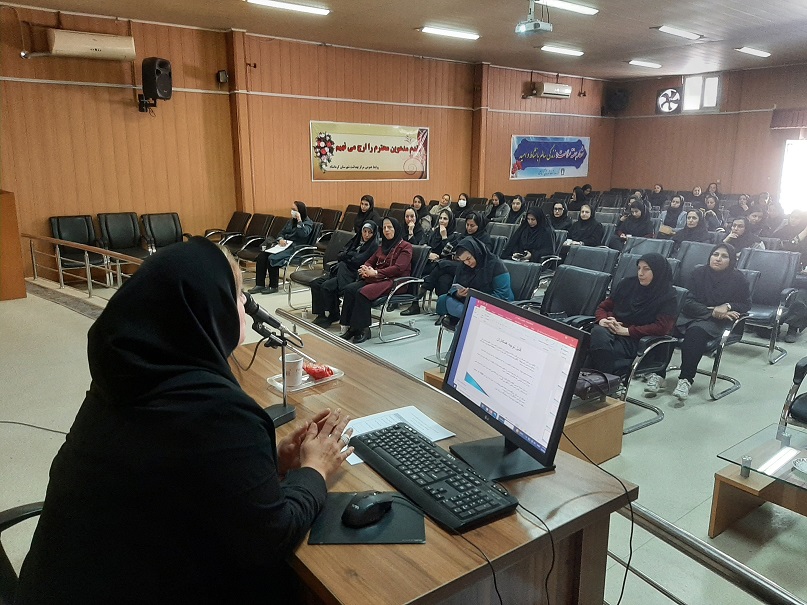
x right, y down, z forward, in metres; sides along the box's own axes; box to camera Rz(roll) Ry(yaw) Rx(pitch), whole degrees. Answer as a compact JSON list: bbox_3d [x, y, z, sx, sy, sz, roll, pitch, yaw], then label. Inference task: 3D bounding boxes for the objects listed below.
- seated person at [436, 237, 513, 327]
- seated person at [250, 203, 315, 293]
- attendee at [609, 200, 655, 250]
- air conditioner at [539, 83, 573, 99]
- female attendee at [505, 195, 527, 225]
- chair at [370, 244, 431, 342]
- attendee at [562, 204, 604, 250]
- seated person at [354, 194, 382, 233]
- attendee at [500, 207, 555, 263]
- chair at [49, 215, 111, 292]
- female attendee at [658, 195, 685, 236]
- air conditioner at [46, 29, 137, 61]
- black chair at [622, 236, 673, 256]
[{"bbox_3d":[0.623,0.037,5.432,0.800,1.200,0.540,-12,19,-41],"label":"seated person"},{"bbox_3d":[-1.700,-0.789,8.555,0.800,1.240,0.500,-10,17,-35],"label":"seated person"},{"bbox_3d":[3.193,-0.844,8.825,0.820,1.220,0.500,-11,18,-39],"label":"attendee"},{"bbox_3d":[3.446,-4.818,13.820,0.980,0.300,0.230,-9,17,-33],"label":"air conditioner"},{"bbox_3d":[1.522,-0.975,9.407,0.780,1.240,0.520,-9,17,-33],"label":"female attendee"},{"bbox_3d":[-0.134,-0.165,6.707,0.640,0.980,0.580,-10,17,-37],"label":"chair"},{"bbox_3d":[2.325,-0.693,8.303,0.520,1.260,0.760,12,18,41],"label":"attendee"},{"bbox_3d":[-0.740,-0.820,8.660,0.780,1.250,0.520,-9,17,-33],"label":"seated person"},{"bbox_3d":[1.550,-0.564,7.769,0.780,1.260,0.560,-12,19,-41],"label":"attendee"},{"bbox_3d":[-4.800,-0.752,8.976,0.620,0.970,0.660,-8,16,-31],"label":"chair"},{"bbox_3d":[4.295,-1.120,10.114,0.780,1.240,0.520,-9,17,-33],"label":"female attendee"},{"bbox_3d":[-4.409,-3.641,8.608,1.040,0.330,0.250,-9,17,-33],"label":"air conditioner"},{"bbox_3d":[2.628,-0.220,6.877,0.630,0.980,0.600,-11,18,-40],"label":"black chair"}]

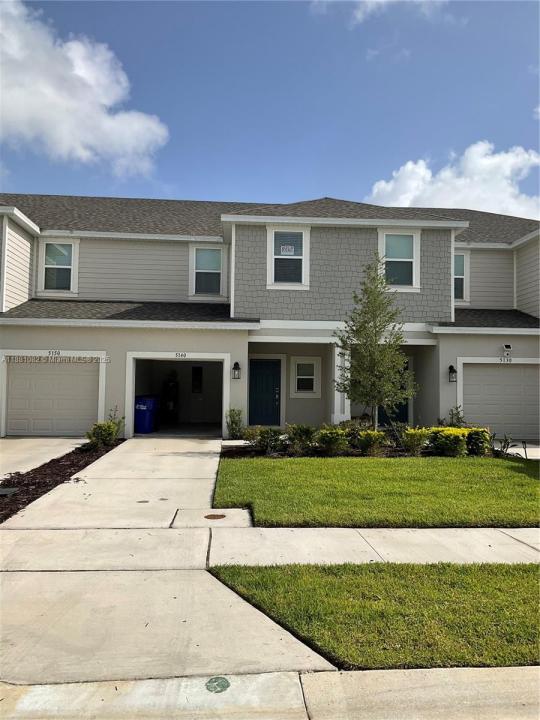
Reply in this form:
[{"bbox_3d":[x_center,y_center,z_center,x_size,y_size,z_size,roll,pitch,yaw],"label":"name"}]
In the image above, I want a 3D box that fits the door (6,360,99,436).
[{"bbox_3d":[-5.778,1.017,16.050,2.398,2.063,0.120,1,-3,-5],"label":"door"}]

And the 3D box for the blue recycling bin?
[{"bbox_3d":[-3.652,1.605,17.766,0.680,1.120,0.800,1,-3,-3],"label":"blue recycling bin"}]

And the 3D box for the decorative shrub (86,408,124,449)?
[{"bbox_3d":[-3.941,1.641,14.450,0.920,0.950,0.850,1,-3,-3],"label":"decorative shrub"}]

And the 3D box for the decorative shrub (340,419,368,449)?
[{"bbox_3d":[2.011,1.760,14.348,0.676,0.734,0.680,1,-3,-5],"label":"decorative shrub"}]

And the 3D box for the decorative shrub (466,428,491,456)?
[{"bbox_3d":[4.802,1.900,13.893,0.580,0.620,0.600,1,-3,-3],"label":"decorative shrub"}]

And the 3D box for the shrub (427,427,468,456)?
[{"bbox_3d":[4.119,1.879,13.913,0.949,0.688,0.800,1,-3,-5],"label":"shrub"}]

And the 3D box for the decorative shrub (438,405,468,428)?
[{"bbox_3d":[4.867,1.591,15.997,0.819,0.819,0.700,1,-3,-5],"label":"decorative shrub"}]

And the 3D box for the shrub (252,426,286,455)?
[{"bbox_3d":[-0.011,1.821,13.645,0.770,0.630,0.700,1,-3,-3],"label":"shrub"}]

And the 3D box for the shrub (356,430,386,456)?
[{"bbox_3d":[2.299,1.902,13.661,0.680,0.600,0.650,1,-3,-3],"label":"shrub"}]

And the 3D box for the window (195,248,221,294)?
[{"bbox_3d":[-1.916,-2.738,18.652,0.830,1.465,0.120,1,-3,-5],"label":"window"}]

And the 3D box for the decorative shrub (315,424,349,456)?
[{"bbox_3d":[1.388,1.829,13.617,0.760,0.700,0.700,1,-3,-3],"label":"decorative shrub"}]

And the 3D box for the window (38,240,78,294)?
[{"bbox_3d":[-6.414,-2.805,18.291,1.180,1.630,0.130,1,-3,-3],"label":"window"}]

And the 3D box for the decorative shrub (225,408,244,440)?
[{"bbox_3d":[-0.930,1.691,15.816,0.524,0.836,0.520,1,-3,-5],"label":"decorative shrub"}]

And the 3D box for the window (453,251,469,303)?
[{"bbox_3d":[5.692,-2.603,18.915,1.150,1.600,0.130,1,-3,-3],"label":"window"}]

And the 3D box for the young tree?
[{"bbox_3d":[2.485,-0.240,14.178,1.962,4.521,1.850,1,-3,-5],"label":"young tree"}]

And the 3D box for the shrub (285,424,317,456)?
[{"bbox_3d":[0.690,1.808,13.634,0.729,0.697,0.720,1,-3,-5],"label":"shrub"}]

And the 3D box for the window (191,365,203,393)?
[{"bbox_3d":[-2.738,0.713,22.621,0.420,1.020,0.100,1,-3,-3],"label":"window"}]

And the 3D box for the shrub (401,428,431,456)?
[{"bbox_3d":[3.341,1.894,13.849,0.705,0.639,0.660,1,-3,-5],"label":"shrub"}]

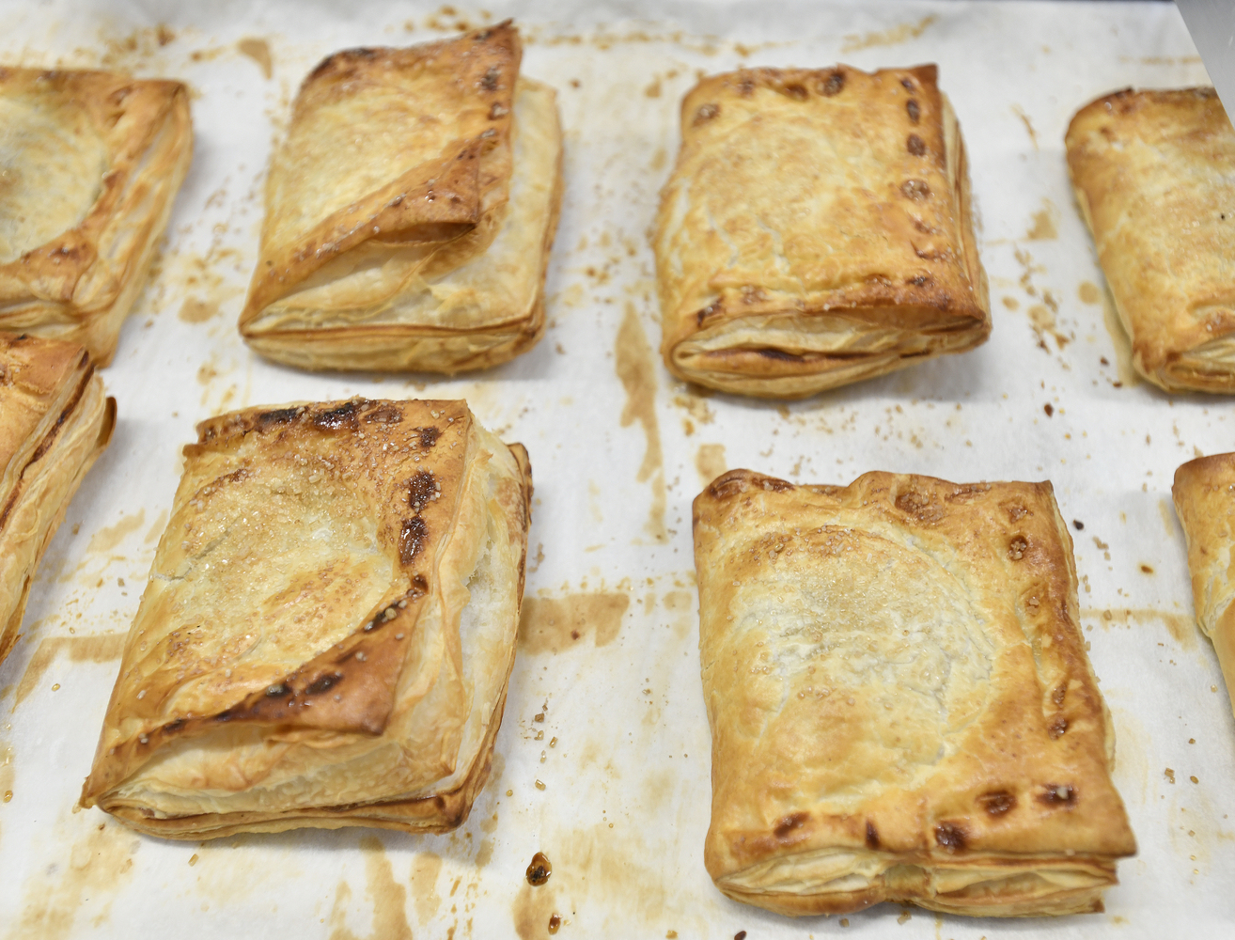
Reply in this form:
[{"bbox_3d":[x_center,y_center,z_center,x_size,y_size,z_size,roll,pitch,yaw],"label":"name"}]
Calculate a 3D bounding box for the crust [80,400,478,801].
[{"bbox_3d":[-0.088,0.033,0.335,0.092,0.020,0.113,3,56,2],"label":"crust"}]

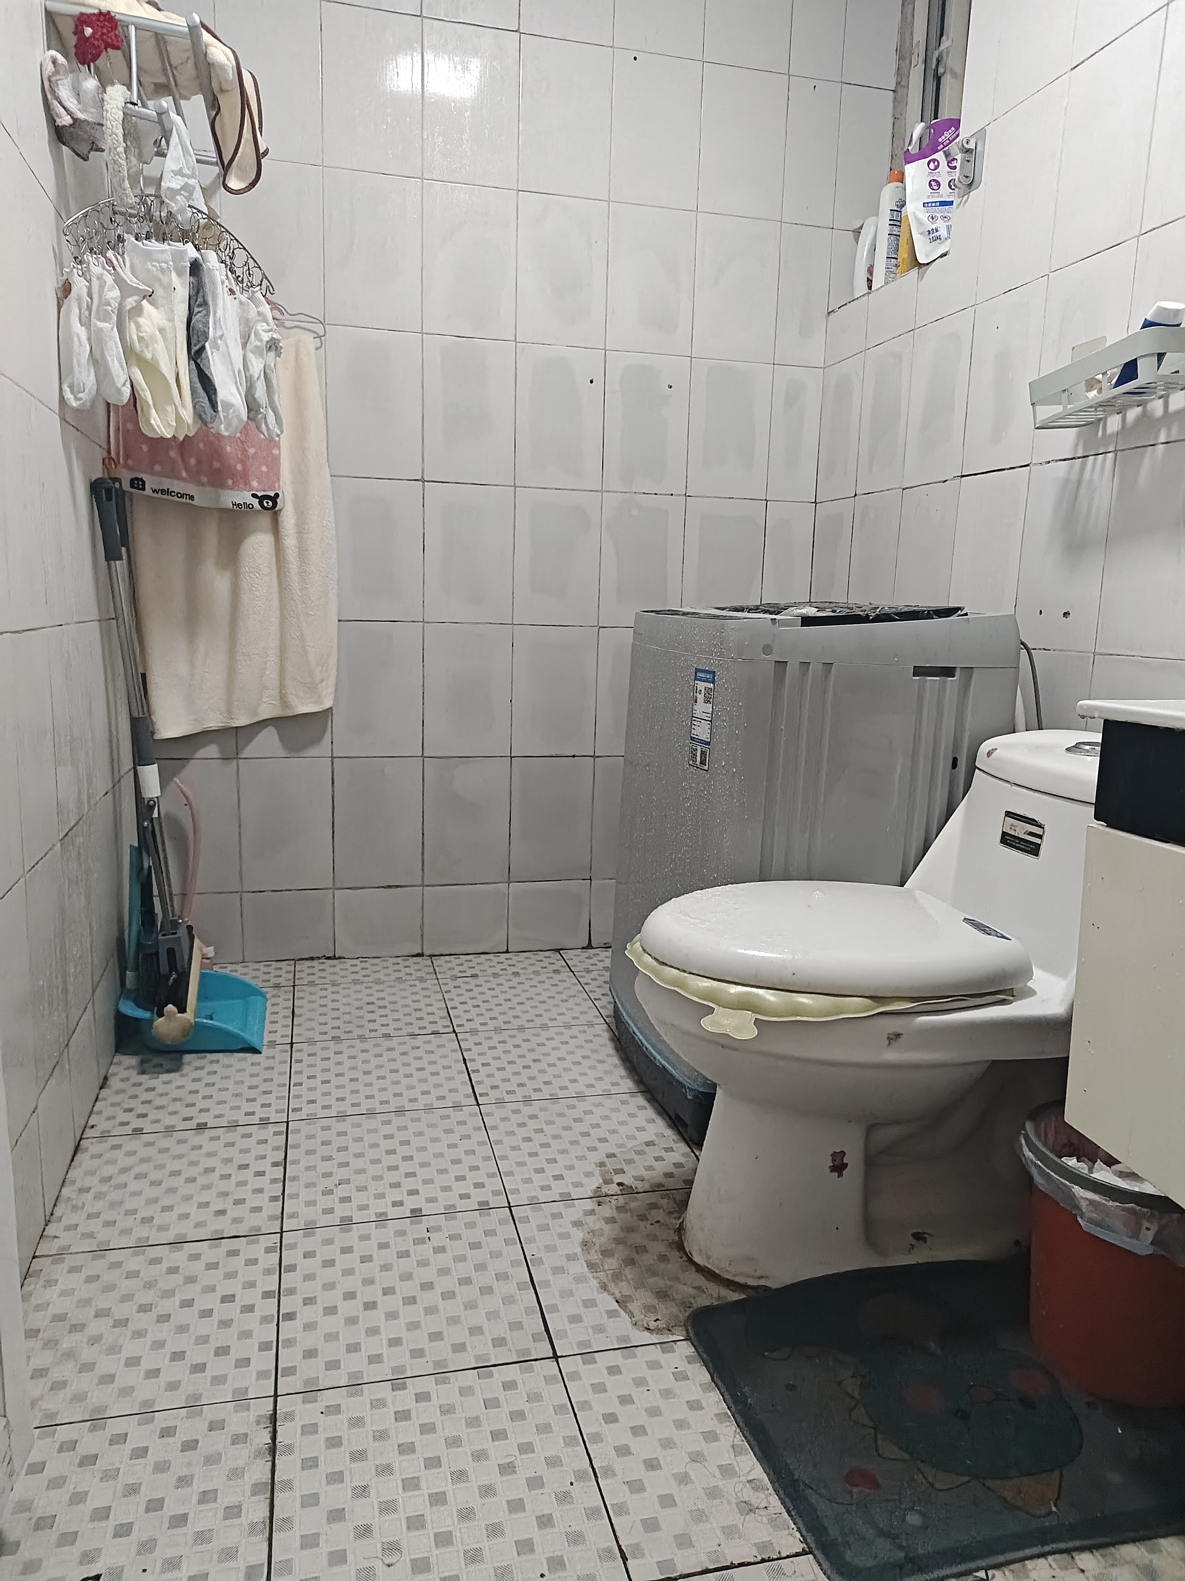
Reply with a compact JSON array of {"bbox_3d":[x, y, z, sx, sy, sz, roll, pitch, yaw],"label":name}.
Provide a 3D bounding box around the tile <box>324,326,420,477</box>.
[{"bbox_3d":[-0.460,-0.815,2.224,0.199,0.299,0.010,-1,10,-14],"label":"tile"}]

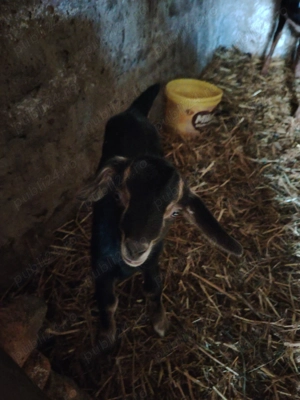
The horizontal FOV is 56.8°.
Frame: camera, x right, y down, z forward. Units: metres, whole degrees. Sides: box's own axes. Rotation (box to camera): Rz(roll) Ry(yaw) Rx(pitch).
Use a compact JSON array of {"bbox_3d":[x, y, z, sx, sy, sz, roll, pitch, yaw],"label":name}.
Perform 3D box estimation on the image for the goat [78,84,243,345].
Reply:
[{"bbox_3d":[0.020,0.018,0.675,0.245,0.570,0.560,3,42,4],"label":"goat"}]

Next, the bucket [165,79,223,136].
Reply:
[{"bbox_3d":[0.223,-0.452,1.464,0.280,0.250,0.280,0,42,0],"label":"bucket"}]

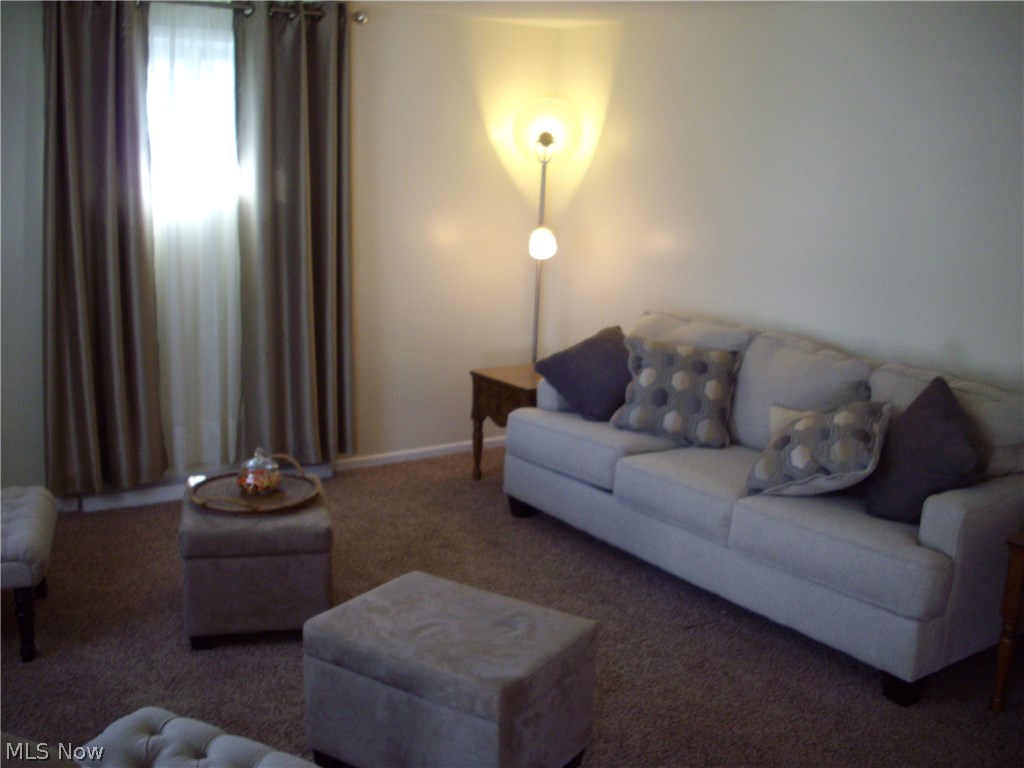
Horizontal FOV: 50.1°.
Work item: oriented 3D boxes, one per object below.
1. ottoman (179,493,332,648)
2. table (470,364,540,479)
[{"bbox_3d":[-0.923,0.624,3.964,0.474,0.428,0.617,-2,12,-14],"label":"ottoman"},{"bbox_3d":[0.191,0.237,5.581,0.643,0.593,0.603,-6,14,-33],"label":"table"}]

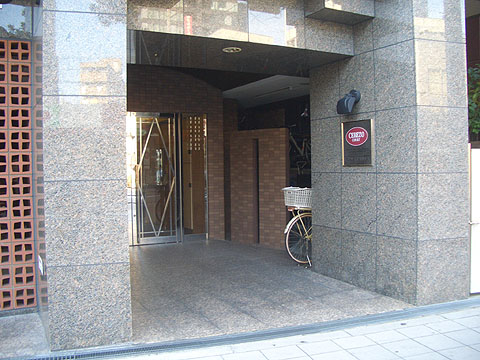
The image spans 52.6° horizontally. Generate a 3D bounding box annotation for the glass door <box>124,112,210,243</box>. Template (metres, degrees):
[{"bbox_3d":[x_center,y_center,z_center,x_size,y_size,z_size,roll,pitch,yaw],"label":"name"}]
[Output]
[{"bbox_3d":[-1.261,-0.027,8.183,1.500,2.200,0.100,-1,2,-24],"label":"glass door"}]

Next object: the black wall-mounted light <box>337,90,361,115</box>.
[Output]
[{"bbox_3d":[1.080,-0.758,4.750,0.220,0.235,0.130,-1,2,-24],"label":"black wall-mounted light"}]

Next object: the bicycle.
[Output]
[{"bbox_3d":[1.326,0.544,6.393,1.800,1.050,0.550,-2,2,-26],"label":"bicycle"}]

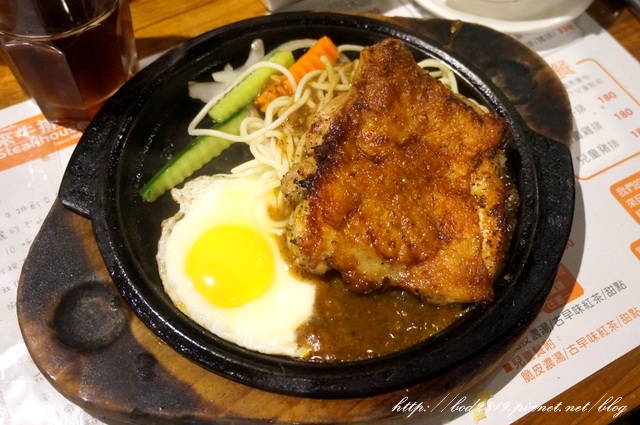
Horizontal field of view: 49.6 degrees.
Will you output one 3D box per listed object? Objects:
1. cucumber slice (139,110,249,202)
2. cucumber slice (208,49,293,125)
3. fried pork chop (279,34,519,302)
[{"bbox_3d":[-0.066,-0.032,0.381,0.013,0.011,0.072,39,64,21],"label":"cucumber slice"},{"bbox_3d":[-0.037,-0.072,0.401,0.013,0.011,0.063,32,62,18],"label":"cucumber slice"},{"bbox_3d":[0.048,-0.025,0.369,0.116,0.025,0.145,12,58,7],"label":"fried pork chop"}]

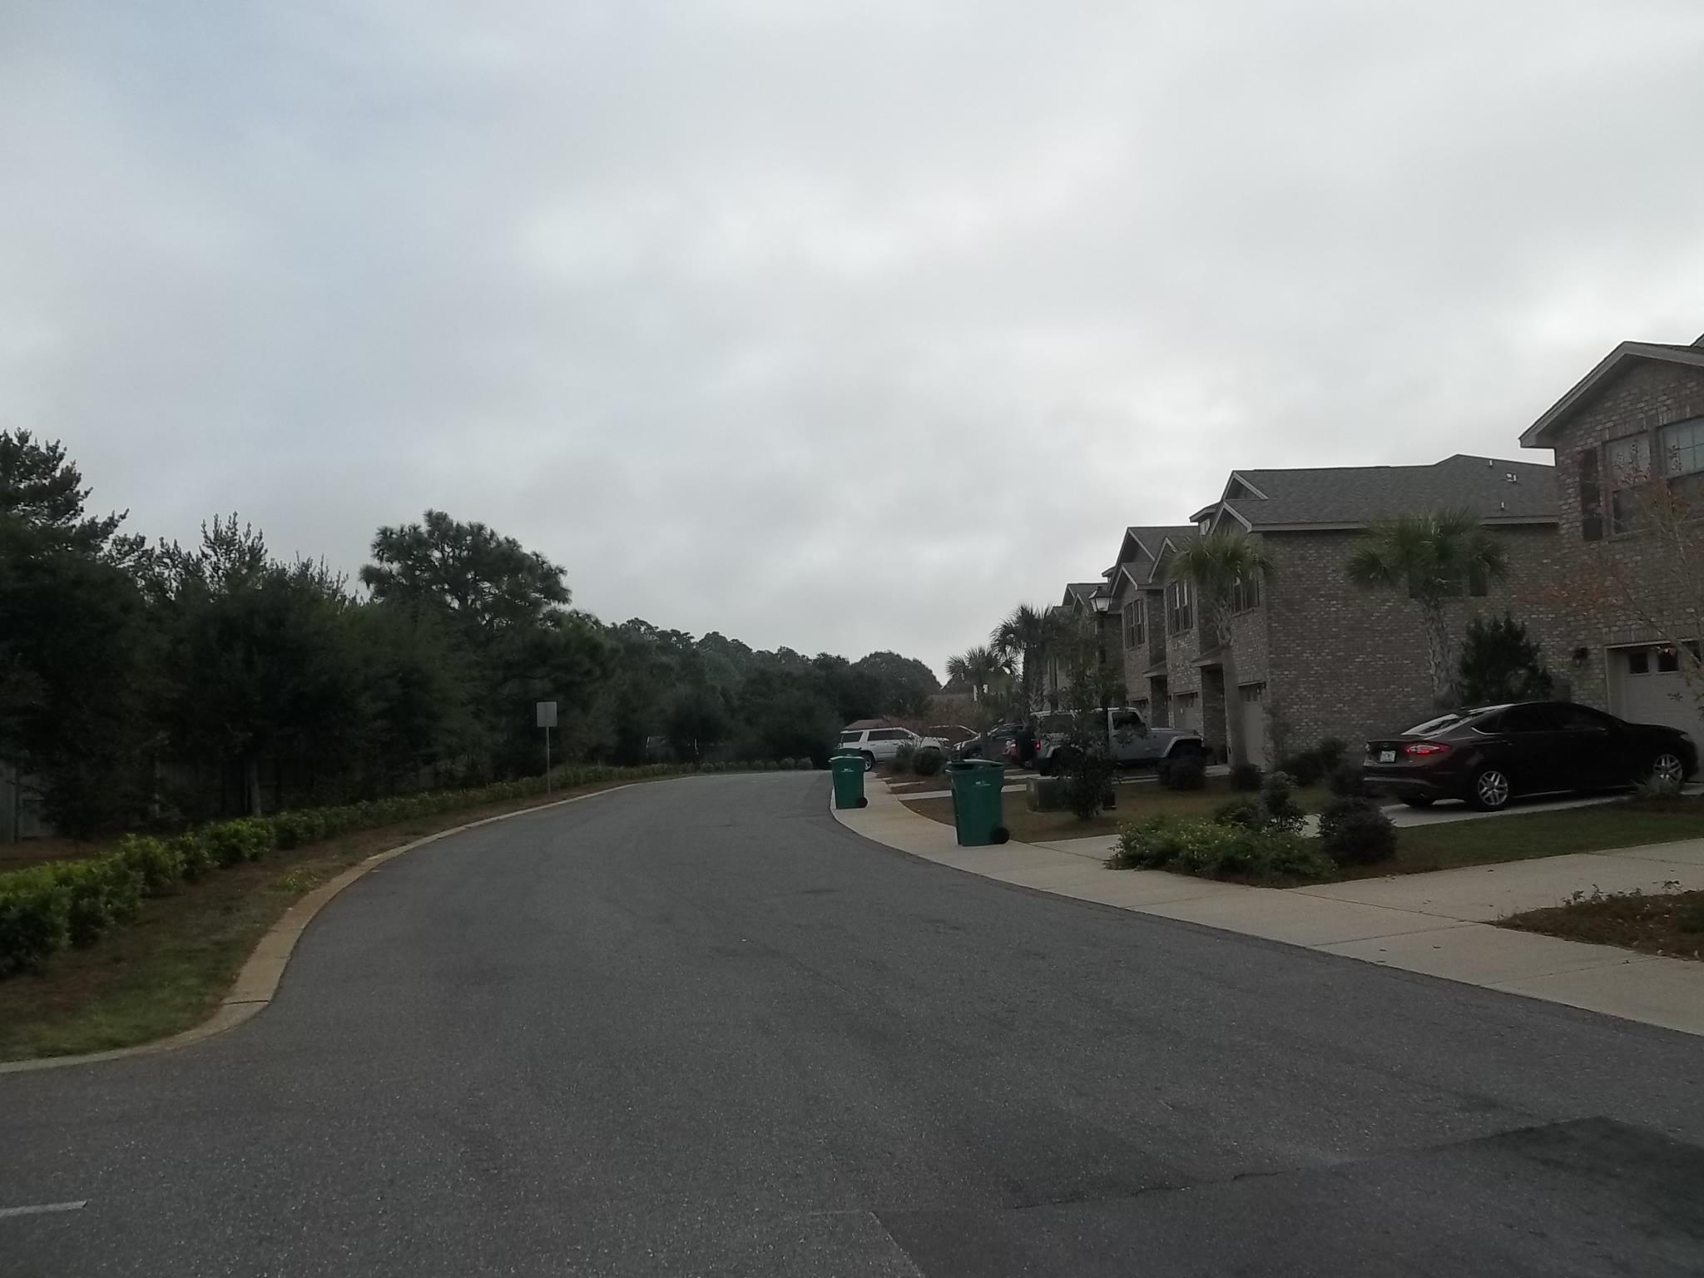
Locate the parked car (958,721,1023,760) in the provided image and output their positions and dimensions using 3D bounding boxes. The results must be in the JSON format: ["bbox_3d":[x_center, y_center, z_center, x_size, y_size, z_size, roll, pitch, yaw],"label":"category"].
[{"bbox_3d":[6.048,3.789,48.500,4.600,1.660,1.850,-1,-4,-7],"label":"parked car"}]

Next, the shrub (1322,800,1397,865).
[{"bbox_3d":[4.935,1.894,12.950,0.730,0.630,0.730,-3,-5,21],"label":"shrub"}]

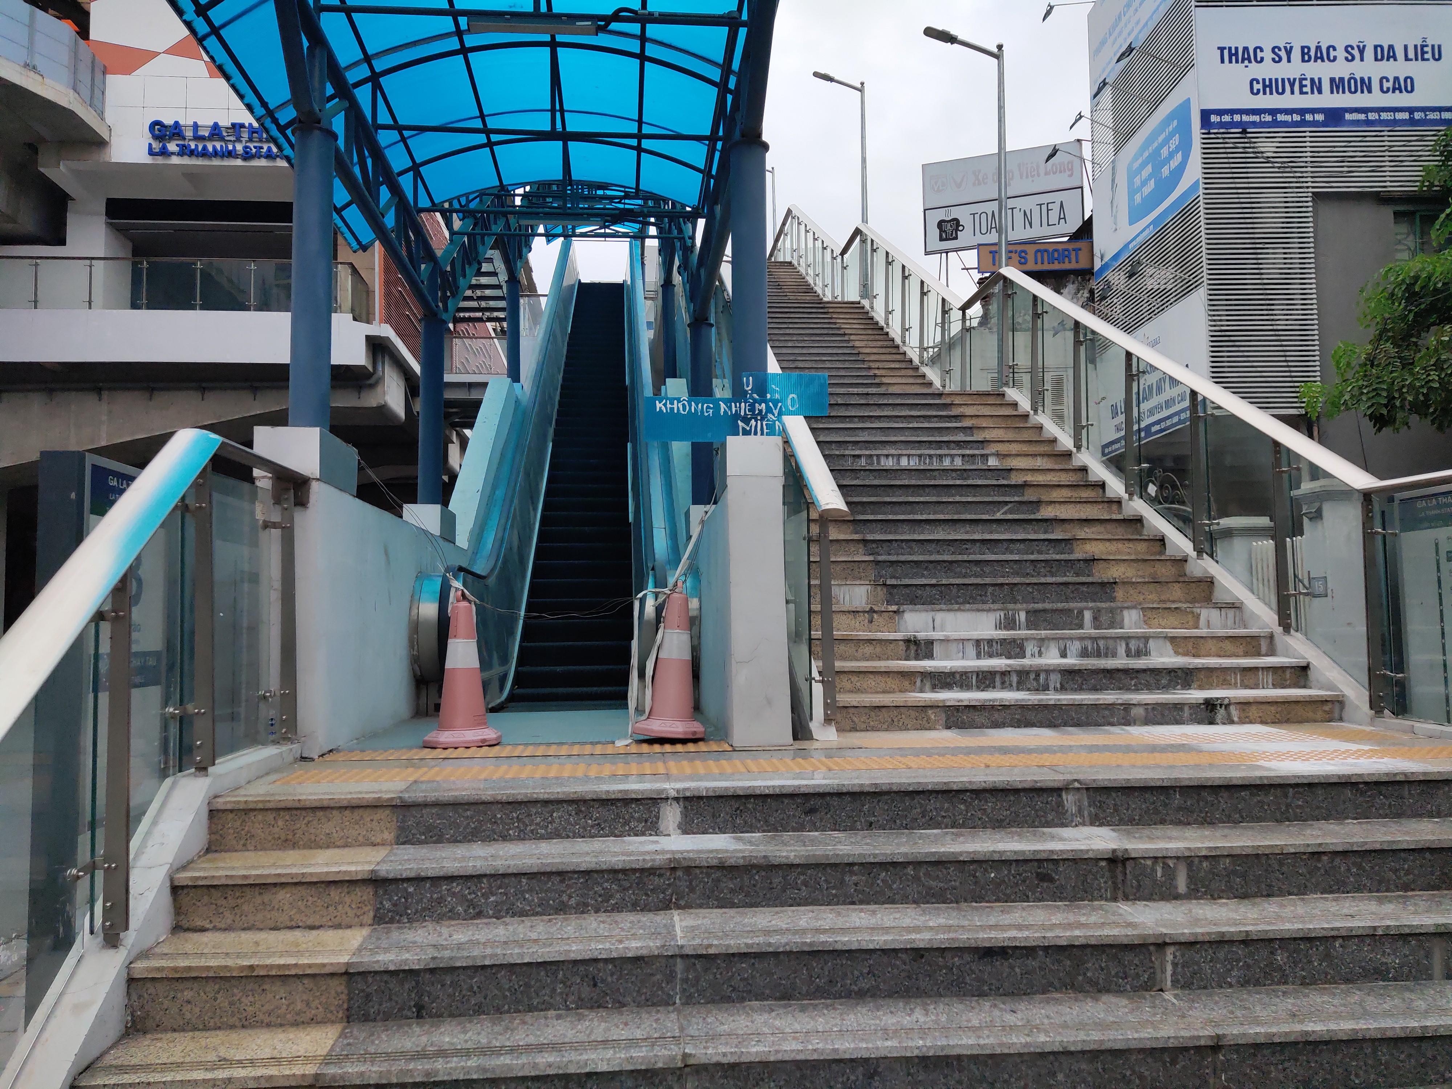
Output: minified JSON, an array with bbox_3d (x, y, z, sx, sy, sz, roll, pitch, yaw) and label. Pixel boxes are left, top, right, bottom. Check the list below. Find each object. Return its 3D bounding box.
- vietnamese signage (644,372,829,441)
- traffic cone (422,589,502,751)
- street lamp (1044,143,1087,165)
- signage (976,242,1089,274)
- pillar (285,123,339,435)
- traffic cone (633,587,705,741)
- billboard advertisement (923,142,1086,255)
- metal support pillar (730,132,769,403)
[{"bbox_3d":[0.050,-0.615,4.672,0.832,0.320,0.040,0,-4,-6],"label":"vietnamese signage"},{"bbox_3d":[-1.177,0.548,4.670,0.350,0.690,0.350,0,-4,-6],"label":"traffic cone"},{"bbox_3d":[5.494,-6.298,16.900,0.700,0.320,0.220,0,-4,0],"label":"street lamp"},{"bbox_3d":[5.173,-4.797,17.501,1.875,0.489,0.200,-1,-4,6],"label":"signage"},{"bbox_3d":[-1.839,-1.162,4.664,0.180,1.419,0.180,0,-4,-6],"label":"pillar"},{"bbox_3d":[-0.249,0.542,4.750,0.345,0.690,0.345,3,-5,-6],"label":"traffic cone"},{"bbox_3d":[6.314,-7.931,24.016,3.533,2.147,0.250,-2,-4,20],"label":"billboard advertisement"},{"bbox_3d":[0.106,-1.163,4.827,0.180,1.409,0.180,0,-4,-6],"label":"metal support pillar"}]

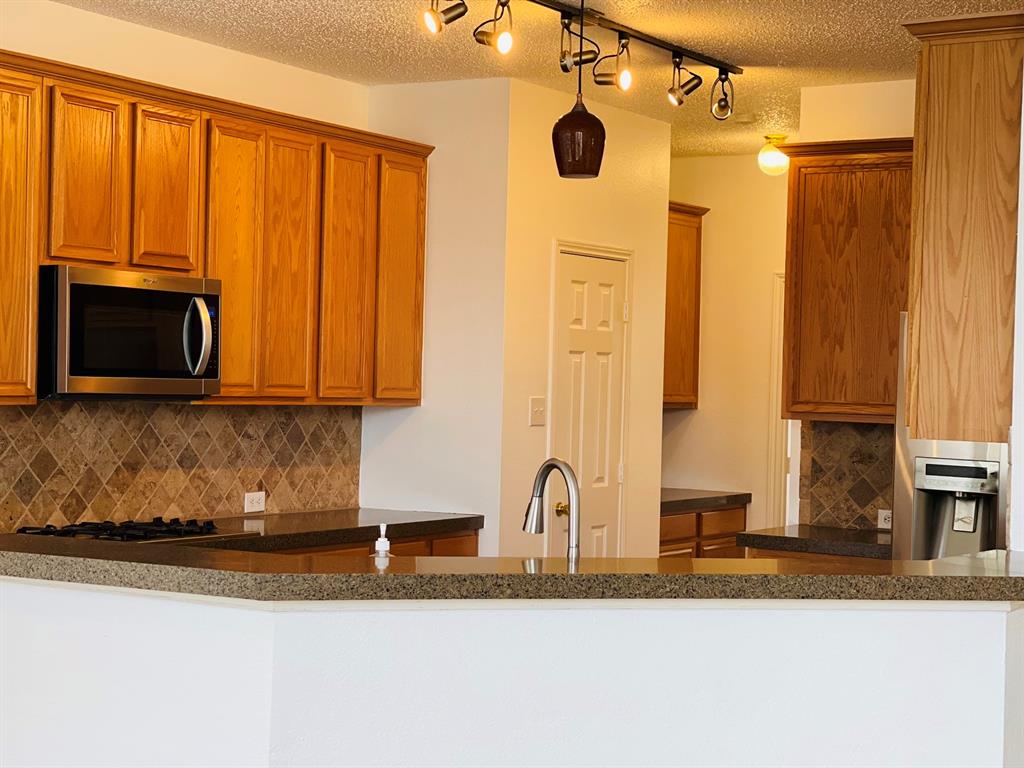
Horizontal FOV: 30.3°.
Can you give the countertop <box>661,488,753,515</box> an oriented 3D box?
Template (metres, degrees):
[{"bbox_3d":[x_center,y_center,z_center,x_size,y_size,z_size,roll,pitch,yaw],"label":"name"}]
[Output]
[{"bbox_3d":[0.693,0.587,9.639,0.650,0.050,1.180,2,0,30],"label":"countertop"}]

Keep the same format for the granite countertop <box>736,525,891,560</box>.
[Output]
[{"bbox_3d":[1.315,0.609,7.349,0.680,0.050,0.650,2,0,30],"label":"granite countertop"}]

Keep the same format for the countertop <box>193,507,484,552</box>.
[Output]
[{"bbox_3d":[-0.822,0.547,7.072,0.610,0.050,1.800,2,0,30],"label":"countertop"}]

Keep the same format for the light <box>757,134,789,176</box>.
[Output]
[{"bbox_3d":[1.277,-1.109,9.200,0.157,0.203,0.157,2,0,30],"label":"light"}]

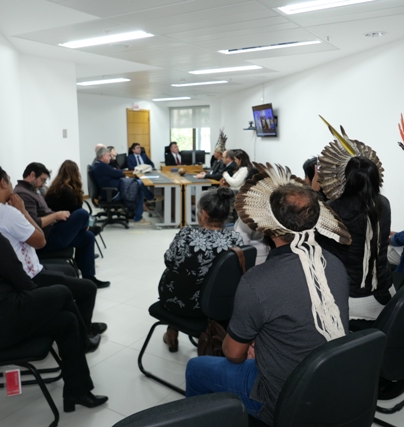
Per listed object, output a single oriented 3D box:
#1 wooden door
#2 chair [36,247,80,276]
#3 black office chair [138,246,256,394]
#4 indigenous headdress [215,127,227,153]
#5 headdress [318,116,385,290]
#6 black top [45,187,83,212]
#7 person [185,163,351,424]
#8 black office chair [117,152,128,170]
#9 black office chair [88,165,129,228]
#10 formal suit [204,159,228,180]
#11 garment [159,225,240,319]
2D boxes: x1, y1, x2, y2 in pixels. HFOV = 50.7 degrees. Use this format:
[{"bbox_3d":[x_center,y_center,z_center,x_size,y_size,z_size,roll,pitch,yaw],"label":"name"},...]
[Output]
[{"bbox_3d":[-1.670,-1.694,11.586,0.100,2.180,1.000,6,12,27],"label":"wooden door"},{"bbox_3d":[-1.588,0.336,4.223,0.600,0.860,0.500,-3,9,-16],"label":"chair"},{"bbox_3d":[0.002,0.596,2.603,0.600,0.860,0.500,8,12,42],"label":"black office chair"},{"bbox_3d":[0.375,-1.442,8.428,0.250,0.480,0.280,-2,9,-10],"label":"indigenous headdress"},{"bbox_3d":[0.795,-0.049,2.270,0.400,0.900,0.320,-5,12,-25],"label":"headdress"},{"bbox_3d":[-1.690,-0.143,5.193,0.320,0.580,0.450,-5,10,-30],"label":"black top"},{"bbox_3d":[0.236,0.538,1.818,0.580,1.380,0.780,-9,14,-41],"label":"person"},{"bbox_3d":[-1.630,-0.622,8.813,0.600,1.180,0.600,2,9,15],"label":"black office chair"},{"bbox_3d":[-1.600,-0.314,7.267,0.660,1.060,0.640,-4,11,-22],"label":"black office chair"},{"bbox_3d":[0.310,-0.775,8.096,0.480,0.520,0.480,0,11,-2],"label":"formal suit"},{"bbox_3d":[-0.010,0.327,2.544,0.360,0.560,0.450,9,13,44],"label":"garment"}]

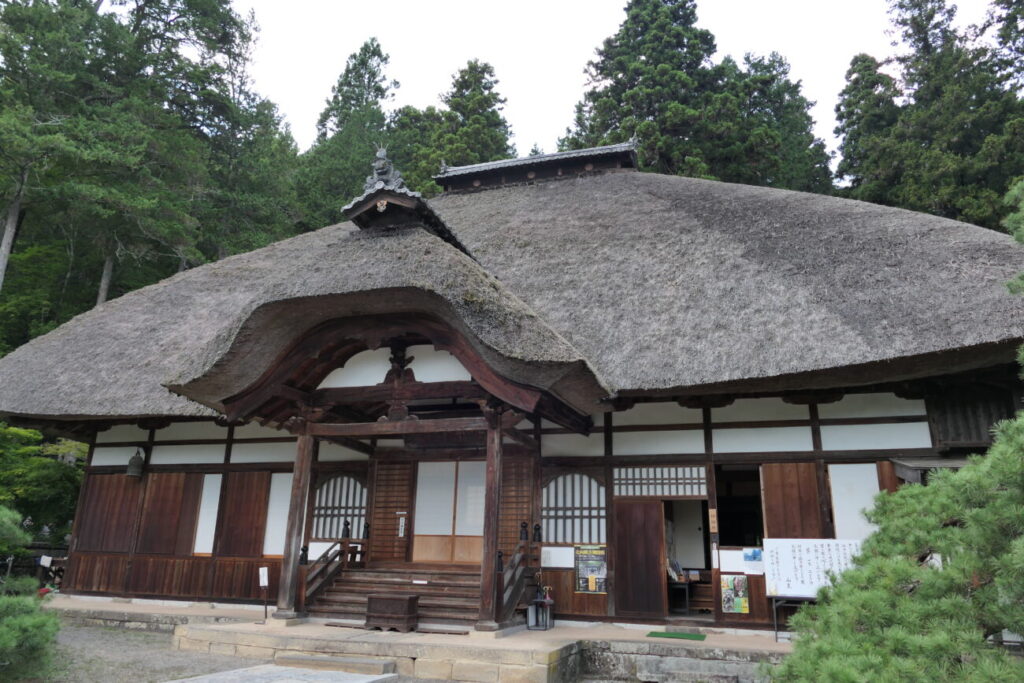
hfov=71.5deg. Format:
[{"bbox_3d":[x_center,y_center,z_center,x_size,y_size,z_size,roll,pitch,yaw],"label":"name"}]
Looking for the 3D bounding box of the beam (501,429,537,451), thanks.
[{"bbox_3d":[0.154,1.738,12.662,0.150,0.220,1.900,-4,-17,17],"label":"beam"}]

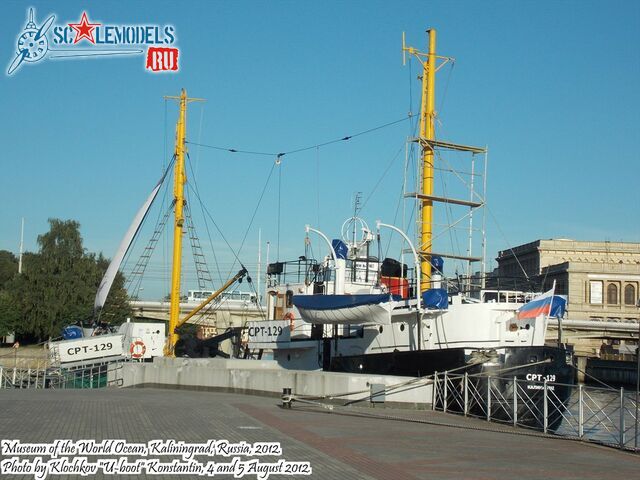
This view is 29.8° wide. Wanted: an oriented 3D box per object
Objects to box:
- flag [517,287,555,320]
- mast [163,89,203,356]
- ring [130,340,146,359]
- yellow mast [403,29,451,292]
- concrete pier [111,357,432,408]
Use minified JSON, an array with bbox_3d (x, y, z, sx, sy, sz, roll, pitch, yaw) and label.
[{"bbox_3d":[7.020,2.069,39.150,1.250,1.030,0.300,1,-5,-6],"label":"flag"},{"bbox_3d":[-6.851,-0.818,58.009,2.400,13.020,0.750,5,-5,-37],"label":"mast"},{"bbox_3d":[-7.294,4.401,48.300,0.710,0.710,0.120,5,-6,-37],"label":"ring"},{"bbox_3d":[3.959,-2.854,44.127,2.400,9.930,0.700,5,-5,-37],"label":"yellow mast"},{"bbox_3d":[-1.481,4.900,42.079,1.700,1.150,17.550,5,-6,-37],"label":"concrete pier"}]

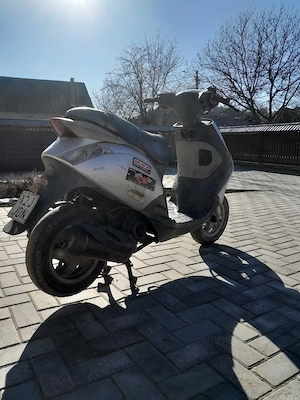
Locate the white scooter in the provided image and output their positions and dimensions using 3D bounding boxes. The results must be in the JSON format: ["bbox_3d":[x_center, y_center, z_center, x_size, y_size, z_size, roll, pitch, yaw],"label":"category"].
[{"bbox_3d":[0.003,-0.134,1.799,0.680,1.070,1.700,10,13,40],"label":"white scooter"}]

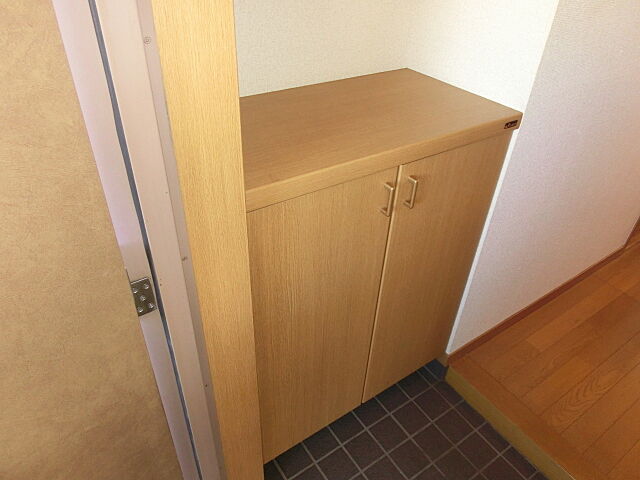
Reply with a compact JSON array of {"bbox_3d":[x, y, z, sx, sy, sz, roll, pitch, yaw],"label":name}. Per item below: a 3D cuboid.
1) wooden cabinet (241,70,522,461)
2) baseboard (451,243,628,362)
[{"bbox_3d":[0.043,0.066,1.301,0.742,0.871,0.402,-20,42,-28],"label":"wooden cabinet"},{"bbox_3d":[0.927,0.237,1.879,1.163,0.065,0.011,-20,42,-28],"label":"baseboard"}]

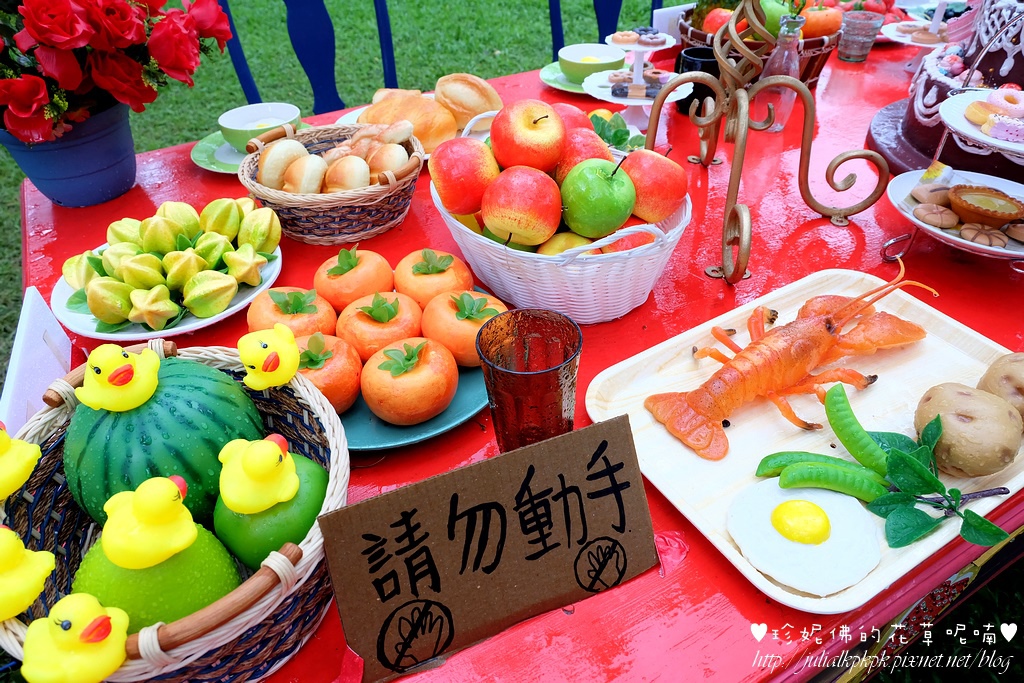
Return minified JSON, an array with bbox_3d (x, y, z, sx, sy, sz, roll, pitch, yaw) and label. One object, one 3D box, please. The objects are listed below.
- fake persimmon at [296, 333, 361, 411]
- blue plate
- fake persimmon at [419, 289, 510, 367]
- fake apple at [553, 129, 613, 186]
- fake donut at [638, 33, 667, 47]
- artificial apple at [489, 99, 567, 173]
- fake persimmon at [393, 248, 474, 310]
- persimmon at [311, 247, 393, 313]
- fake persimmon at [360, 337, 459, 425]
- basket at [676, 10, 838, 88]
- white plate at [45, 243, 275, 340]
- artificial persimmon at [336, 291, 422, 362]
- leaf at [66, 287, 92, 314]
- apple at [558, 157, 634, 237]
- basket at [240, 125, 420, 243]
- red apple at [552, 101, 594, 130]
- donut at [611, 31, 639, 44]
[{"bbox_3d":[-0.161,0.026,0.563,0.075,0.058,0.075,-1,39,0],"label":"fake persimmon"},{"bbox_3d":[-0.116,0.010,0.626,0.251,0.022,0.251,0,39,0],"label":"blue plate"},{"bbox_3d":[-0.041,-0.012,0.609,0.078,0.058,0.078,-2,38,0],"label":"fake persimmon"},{"bbox_3d":[0.071,-0.187,0.720,0.076,0.072,0.076,-2,39,0],"label":"fake apple"},{"bbox_3d":[0.202,-0.431,0.975,0.041,0.014,0.041,-2,38,0],"label":"fake donut"},{"bbox_3d":[0.017,-0.209,0.698,0.080,0.073,0.080,4,70,-12],"label":"artificial apple"},{"bbox_3d":[-0.075,-0.056,0.662,0.076,0.059,0.076,-1,39,0],"label":"fake persimmon"},{"bbox_3d":[-0.156,-0.060,0.674,0.078,0.058,0.078,-2,38,0],"label":"persimmon"},{"bbox_3d":[-0.080,0.031,0.538,0.076,0.065,0.076,-2,39,0],"label":"fake persimmon"},{"bbox_3d":[0.444,-0.538,1.239,0.288,0.102,0.285,-2,38,0],"label":"basket"},{"bbox_3d":[-0.354,-0.065,0.719,0.226,0.021,0.226,-2,39,0],"label":"white plate"},{"bbox_3d":[-0.118,-0.011,0.608,0.076,0.058,0.076,-1,39,0],"label":"artificial persimmon"},{"bbox_3d":[-0.443,-0.043,0.710,0.042,0.012,0.035,-24,48,-21],"label":"leaf"},{"bbox_3d":[0.087,-0.144,0.689,0.075,0.076,0.075,21,33,-15],"label":"apple"},{"bbox_3d":[-0.218,-0.204,0.855,0.240,0.086,0.212,25,45,30],"label":"basket"},{"bbox_3d":[0.052,-0.228,0.766,0.076,0.072,0.076,-1,39,0],"label":"red apple"},{"bbox_3d":[0.160,-0.429,0.965,0.039,0.011,0.039,-2,39,0],"label":"donut"}]

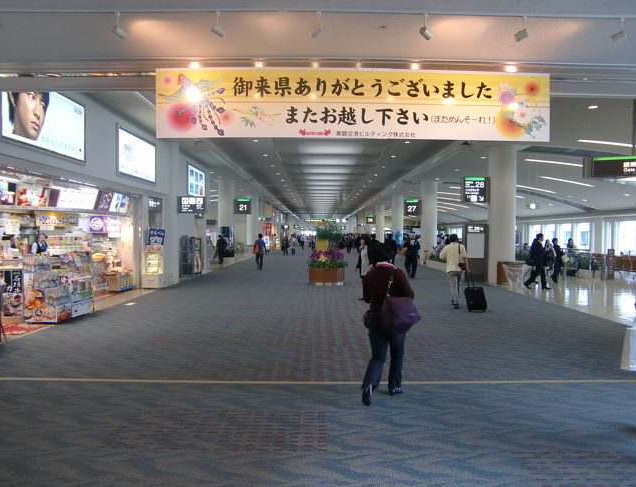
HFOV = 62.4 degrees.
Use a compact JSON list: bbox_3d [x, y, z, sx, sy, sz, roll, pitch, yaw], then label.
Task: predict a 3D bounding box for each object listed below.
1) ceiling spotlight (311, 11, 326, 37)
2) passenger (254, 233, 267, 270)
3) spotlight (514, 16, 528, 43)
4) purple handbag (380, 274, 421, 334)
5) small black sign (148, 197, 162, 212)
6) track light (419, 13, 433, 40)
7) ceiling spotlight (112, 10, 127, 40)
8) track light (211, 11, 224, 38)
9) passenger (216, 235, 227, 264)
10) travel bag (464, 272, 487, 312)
[{"bbox_3d":[0.006,-1.875,4.500,0.075,0.210,0.125,-1,1,-33],"label":"ceiling spotlight"},{"bbox_3d":[-2.674,0.370,24.485,0.560,1.700,0.480,1,1,6],"label":"passenger"},{"bbox_3d":[1.735,-1.832,4.500,0.075,0.210,0.125,0,1,-30],"label":"spotlight"},{"bbox_3d":[0.801,0.592,5.100,0.420,0.550,0.200,0,1,-27],"label":"purple handbag"},{"bbox_3d":[-5.200,-1.231,16.850,0.120,0.430,1.250,0,1,0],"label":"small black sign"},{"bbox_3d":[0.960,-1.920,4.650,0.090,0.250,0.130,1,1,37],"label":"track light"},{"bbox_3d":[-1.737,-1.912,4.600,0.140,0.250,0.090,0,1,-41],"label":"ceiling spotlight"},{"bbox_3d":[-0.857,-1.875,4.500,0.075,0.210,0.125,1,1,30],"label":"track light"},{"bbox_3d":[-5.235,0.354,28.600,0.500,1.580,0.400,0,1,15],"label":"passenger"},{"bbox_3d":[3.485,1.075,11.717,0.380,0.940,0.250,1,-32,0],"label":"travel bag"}]

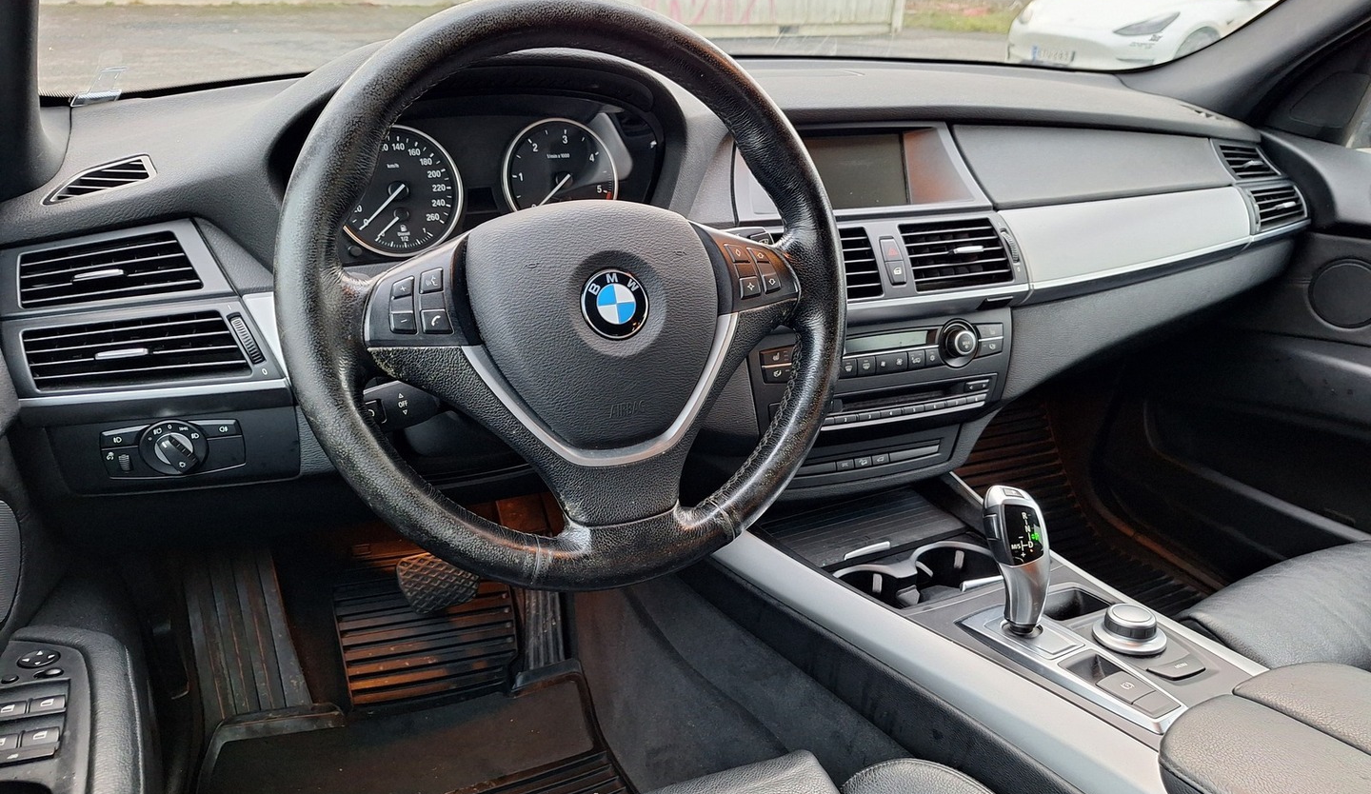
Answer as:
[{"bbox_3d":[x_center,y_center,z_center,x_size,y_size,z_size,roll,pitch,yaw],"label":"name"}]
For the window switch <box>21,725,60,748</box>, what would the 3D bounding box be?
[{"bbox_3d":[-0.432,0.228,0.610,0.021,0.007,0.013,-3,27,-21],"label":"window switch"}]

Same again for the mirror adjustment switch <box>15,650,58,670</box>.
[{"bbox_3d":[-0.478,0.194,0.672,0.025,0.006,0.019,-3,27,-21],"label":"mirror adjustment switch"}]

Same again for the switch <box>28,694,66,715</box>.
[{"bbox_3d":[-0.446,0.215,0.636,0.021,0.007,0.013,-3,27,-21],"label":"switch"}]

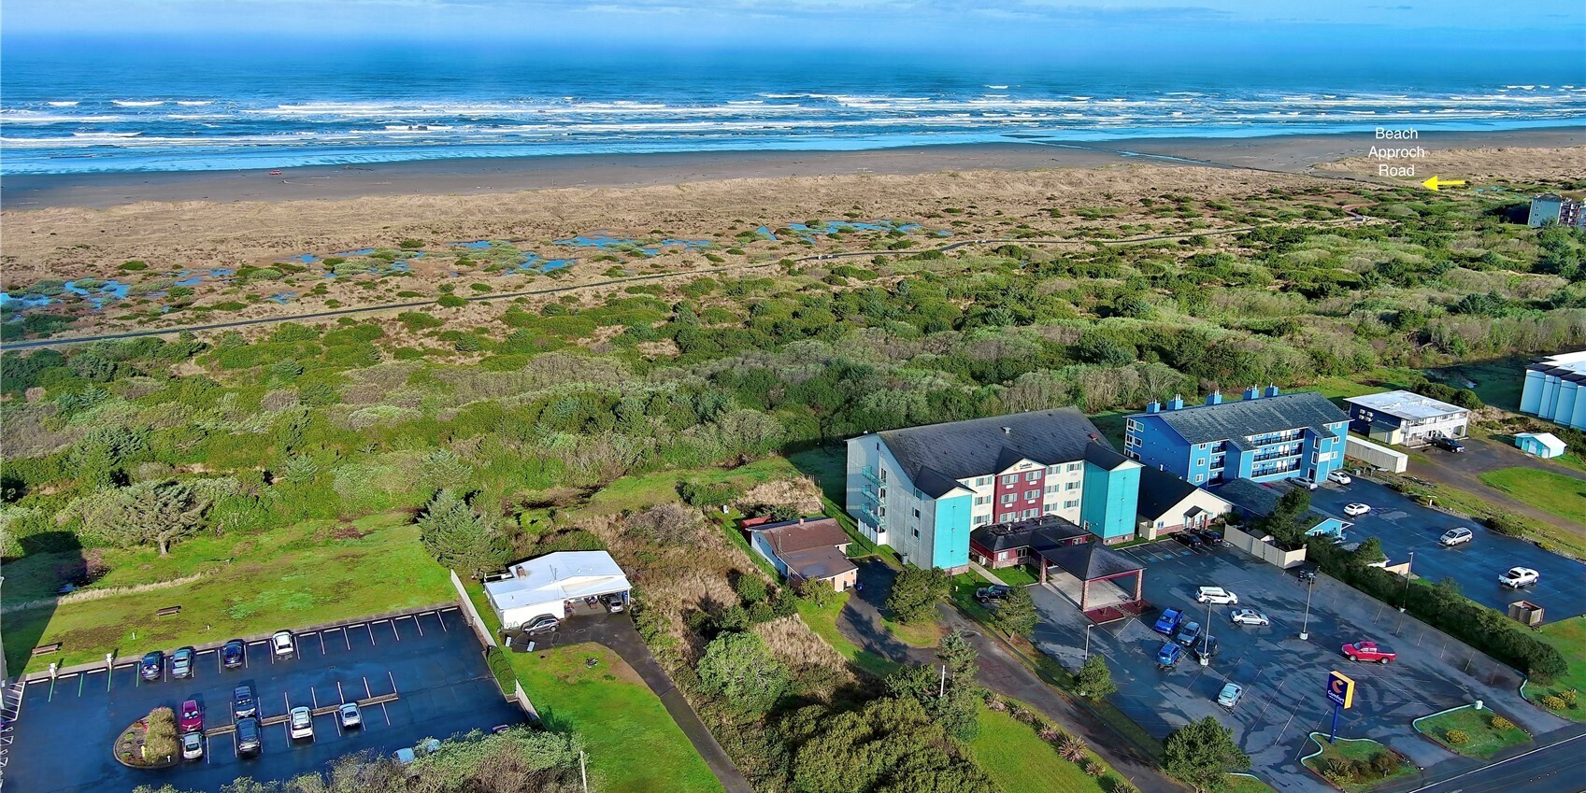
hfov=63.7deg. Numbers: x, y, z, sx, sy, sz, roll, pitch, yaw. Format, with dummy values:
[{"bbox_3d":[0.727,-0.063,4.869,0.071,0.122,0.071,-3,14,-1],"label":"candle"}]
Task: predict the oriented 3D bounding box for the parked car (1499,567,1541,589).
[{"bbox_3d":[94.656,23.683,166.319,5.500,1.850,1.980,-8,18,-25],"label":"parked car"}]

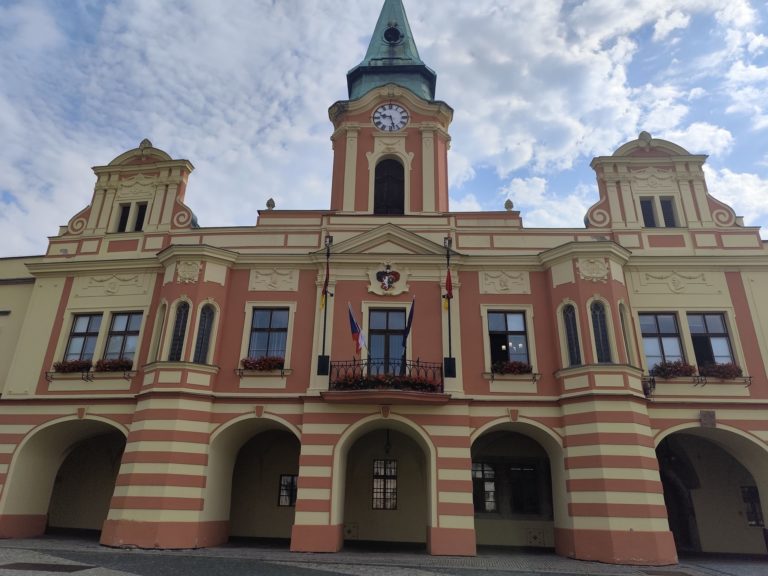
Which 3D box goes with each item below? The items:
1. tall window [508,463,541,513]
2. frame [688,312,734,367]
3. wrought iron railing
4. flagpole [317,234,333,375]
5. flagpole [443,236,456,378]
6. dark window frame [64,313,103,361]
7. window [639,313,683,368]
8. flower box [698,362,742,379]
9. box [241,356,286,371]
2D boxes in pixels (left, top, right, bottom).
[{"bbox_3d":[5.266,7.498,19.102,1.144,1.827,0.180,0,-22,3],"label":"tall window"},{"bbox_3d":[10.909,1.735,16.956,1.319,1.971,0.150,0,-22,3],"label":"frame"},{"bbox_3d":[0.087,2.901,16.606,3.631,1.061,1.050,0,-22,3],"label":"wrought iron railing"},{"bbox_3d":[-1.930,0.499,17.173,0.369,4.862,0.349,0,-17,2],"label":"flagpole"},{"bbox_3d":[2.179,0.552,17.044,0.369,4.873,0.349,1,-17,2],"label":"flagpole"},{"bbox_3d":[-10.901,1.866,18.538,1.245,2.055,0.145,-2,-22,8],"label":"dark window frame"},{"bbox_3d":[9.319,1.744,17.039,1.332,1.981,0.150,0,-22,3],"label":"window"},{"bbox_3d":[10.684,2.642,16.209,1.220,0.450,0.360,0,-22,3],"label":"flower box"},{"bbox_3d":[-3.929,2.471,16.652,1.452,0.448,0.320,0,-22,2],"label":"box"}]

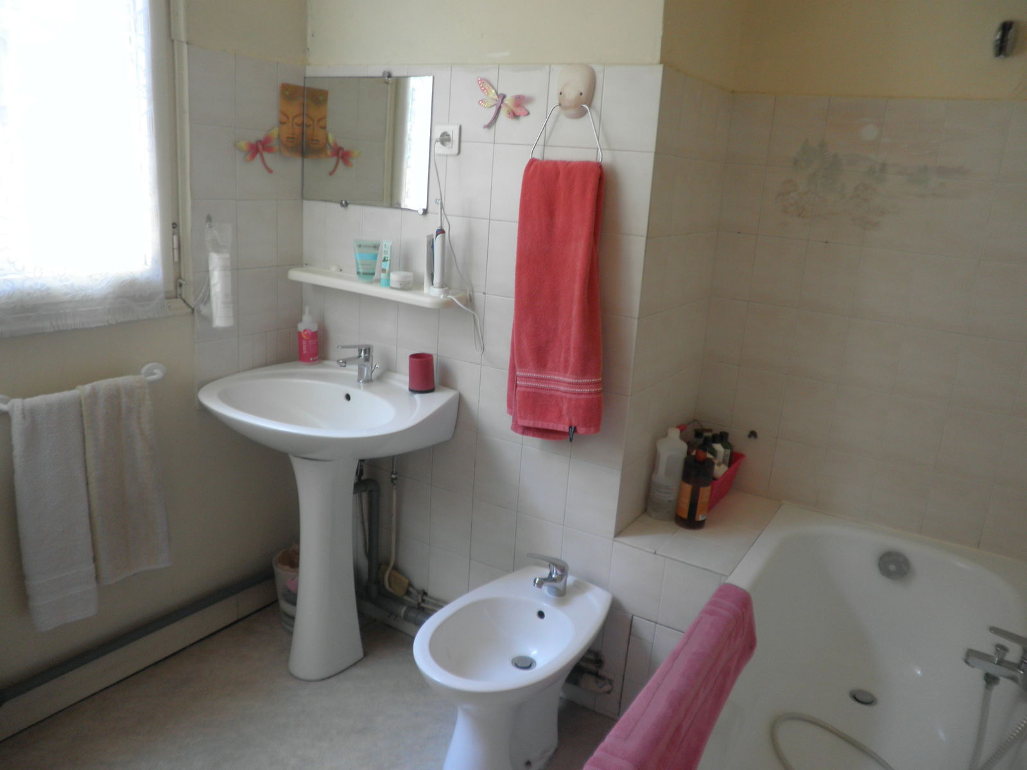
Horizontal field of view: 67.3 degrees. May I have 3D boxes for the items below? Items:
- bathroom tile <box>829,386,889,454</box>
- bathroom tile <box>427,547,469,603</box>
[{"bbox_3d":[1.007,0.106,2.243,0.149,0.200,0.010,12,17,29],"label":"bathroom tile"},{"bbox_3d":[-0.204,0.614,2.421,0.148,0.201,0.010,12,17,28],"label":"bathroom tile"}]

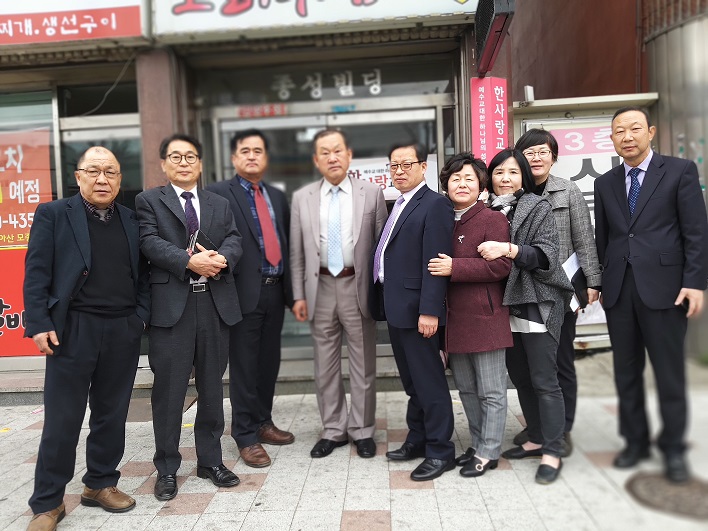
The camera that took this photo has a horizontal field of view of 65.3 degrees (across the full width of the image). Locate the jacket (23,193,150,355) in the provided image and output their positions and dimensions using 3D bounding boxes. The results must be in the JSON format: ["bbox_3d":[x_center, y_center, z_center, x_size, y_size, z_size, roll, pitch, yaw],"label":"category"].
[{"bbox_3d":[-1.188,0.036,2.479,0.530,0.710,0.340,-4,3,-27],"label":"jacket"}]

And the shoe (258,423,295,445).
[{"bbox_3d":[-0.476,0.962,3.185,0.285,0.105,0.105,-1,3,23],"label":"shoe"}]

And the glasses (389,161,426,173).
[{"bbox_3d":[0.264,-0.487,2.729,0.140,0.045,0.145,-1,3,38],"label":"glasses"}]

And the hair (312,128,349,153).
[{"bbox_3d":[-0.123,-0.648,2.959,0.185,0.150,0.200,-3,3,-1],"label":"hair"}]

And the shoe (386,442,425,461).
[{"bbox_3d":[0.311,0.944,2.937,0.285,0.110,0.105,-3,3,-12],"label":"shoe"}]

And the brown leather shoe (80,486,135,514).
[{"bbox_3d":[-1.125,1.026,2.512,0.295,0.110,0.112,-1,3,30],"label":"brown leather shoe"}]

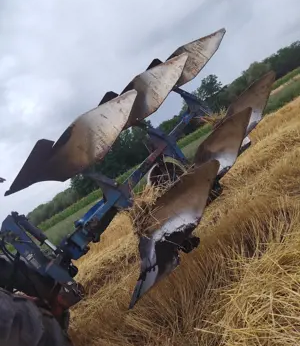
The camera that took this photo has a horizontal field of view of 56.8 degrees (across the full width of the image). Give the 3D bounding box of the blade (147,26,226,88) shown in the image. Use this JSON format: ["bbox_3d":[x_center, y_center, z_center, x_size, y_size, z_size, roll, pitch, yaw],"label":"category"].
[{"bbox_3d":[0.372,-1.333,3.486,1.378,0.403,0.298,-37,0,5],"label":"blade"}]

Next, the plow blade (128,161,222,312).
[{"bbox_3d":[0.135,0.516,2.366,1.438,0.408,0.298,-60,-2,4],"label":"plow blade"}]

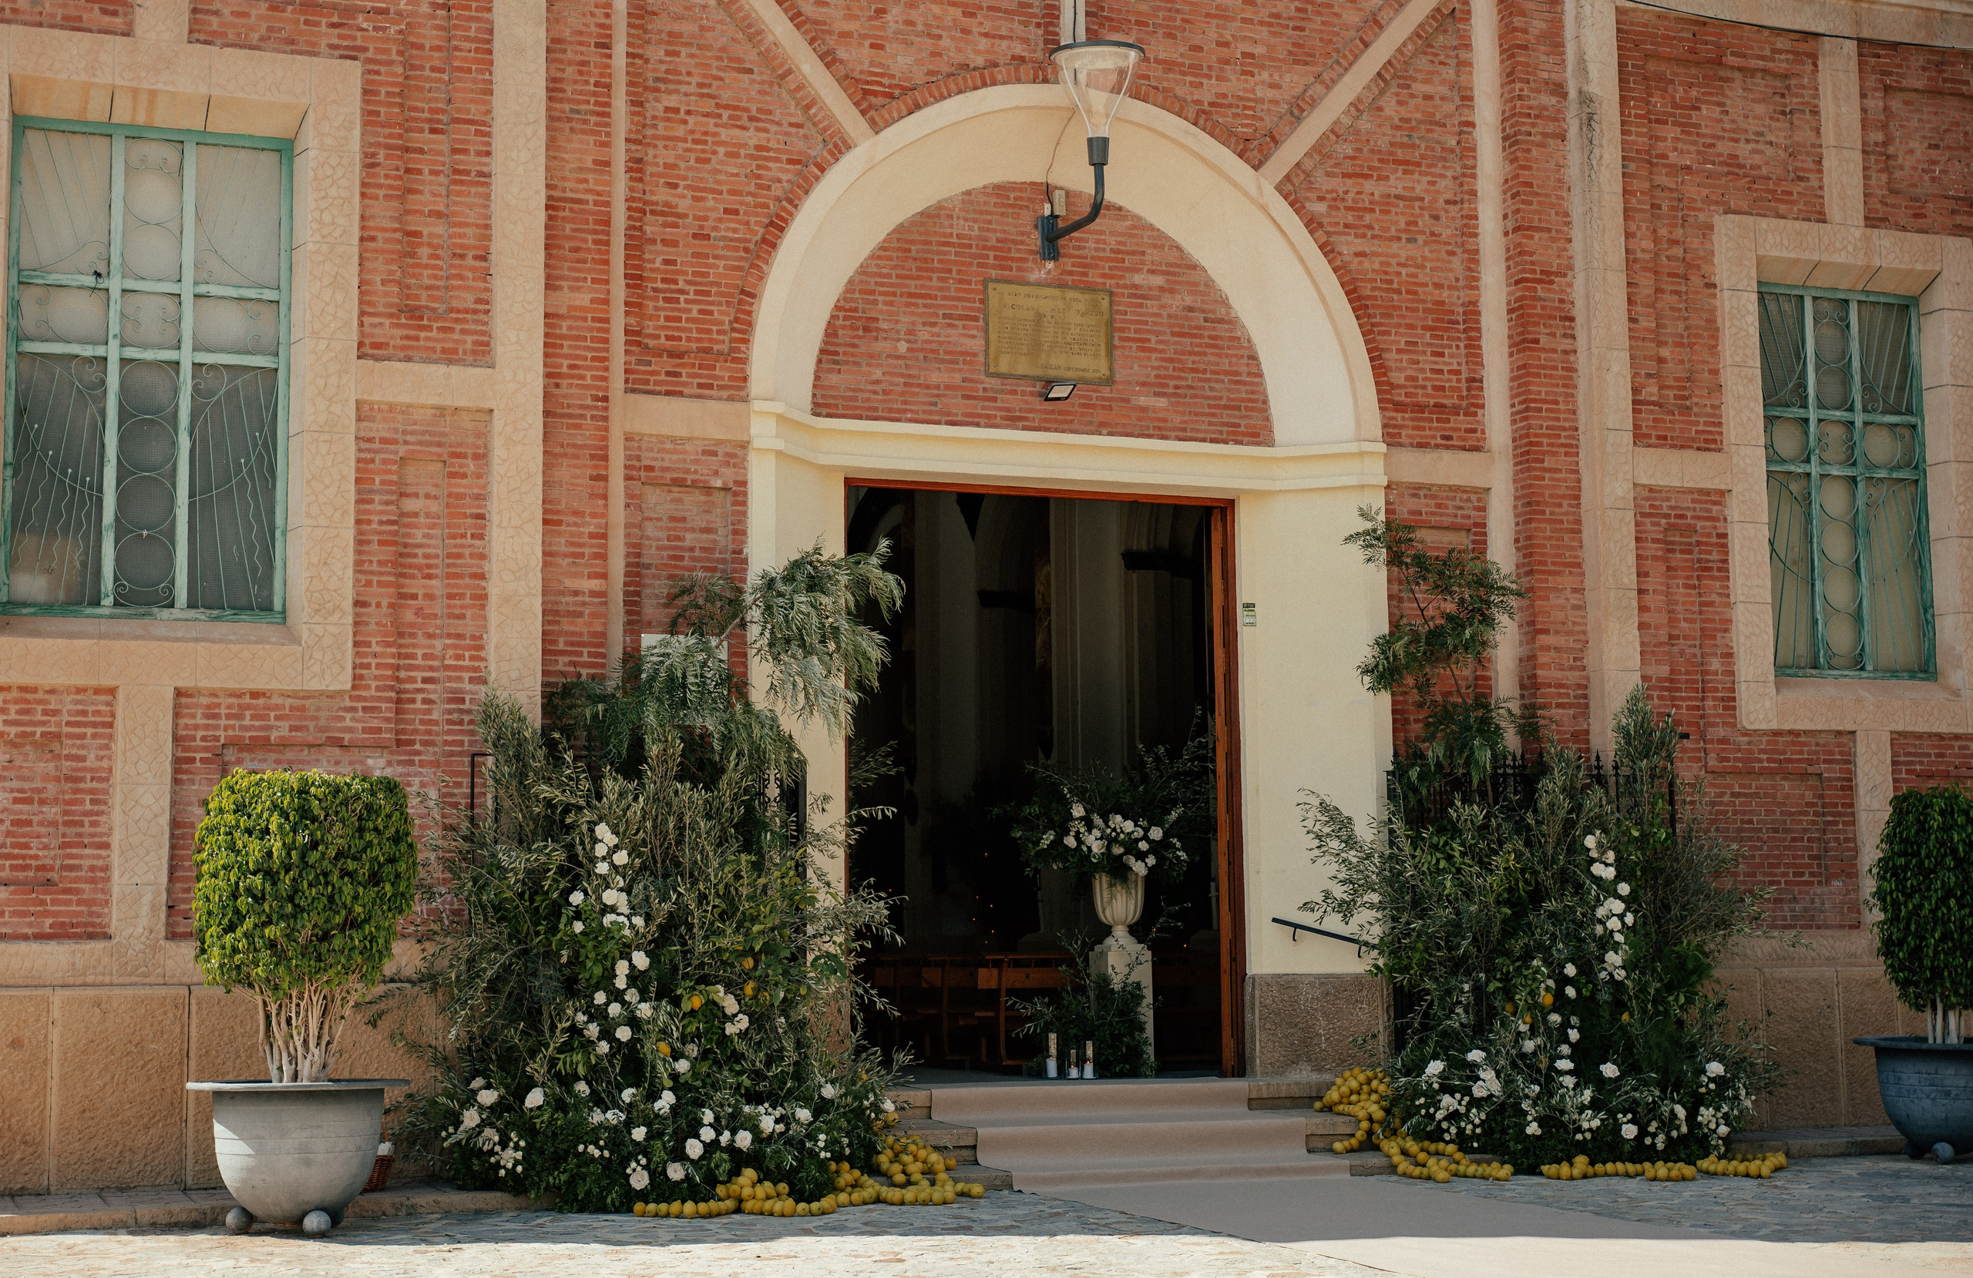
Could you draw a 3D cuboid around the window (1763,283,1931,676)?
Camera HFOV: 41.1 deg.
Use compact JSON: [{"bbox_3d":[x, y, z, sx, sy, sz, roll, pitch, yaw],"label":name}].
[{"bbox_3d":[6.125,-1.123,18.817,1.514,2.808,0.080,2,-7,-21],"label":"window"}]

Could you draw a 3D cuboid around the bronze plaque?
[{"bbox_3d":[0.424,-1.994,17.060,0.896,0.638,0.040,2,-7,-21],"label":"bronze plaque"}]

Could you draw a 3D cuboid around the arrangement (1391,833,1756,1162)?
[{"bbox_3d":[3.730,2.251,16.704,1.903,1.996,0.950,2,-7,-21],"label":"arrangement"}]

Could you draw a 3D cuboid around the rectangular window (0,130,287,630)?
[{"bbox_3d":[-4.666,-1.493,14.695,1.499,2.785,0.080,2,-7,-21],"label":"rectangular window"}]

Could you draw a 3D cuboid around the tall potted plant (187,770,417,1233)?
[{"bbox_3d":[-3.350,1.772,12.873,1.120,2.200,1.120,2,-7,-21],"label":"tall potted plant"}]

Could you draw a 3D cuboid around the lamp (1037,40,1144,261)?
[{"bbox_3d":[0.602,-3.076,16.685,0.610,1.130,1.096,2,-7,-21],"label":"lamp"}]

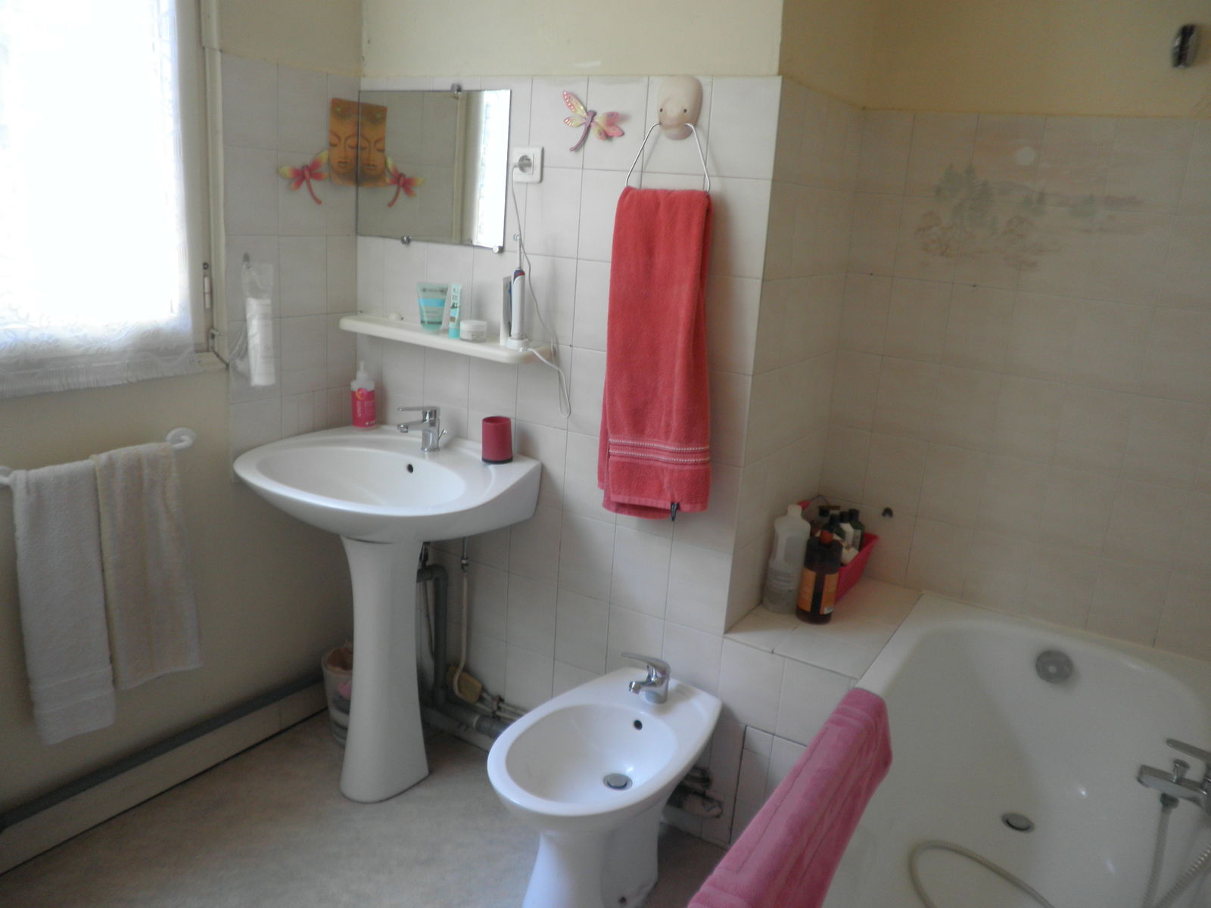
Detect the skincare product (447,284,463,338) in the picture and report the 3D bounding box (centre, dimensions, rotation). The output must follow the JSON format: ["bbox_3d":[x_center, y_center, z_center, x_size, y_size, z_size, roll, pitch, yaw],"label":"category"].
[{"bbox_3d":[-0.367,-0.350,2.223,0.033,0.128,0.028,10,16,21],"label":"skincare product"}]

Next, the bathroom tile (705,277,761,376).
[{"bbox_3d":[0.253,-0.275,1.914,0.149,0.201,0.010,13,18,28],"label":"bathroom tile"}]

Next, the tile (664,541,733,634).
[{"bbox_3d":[0.215,0.308,2.100,0.150,0.200,0.010,12,17,28],"label":"tile"}]

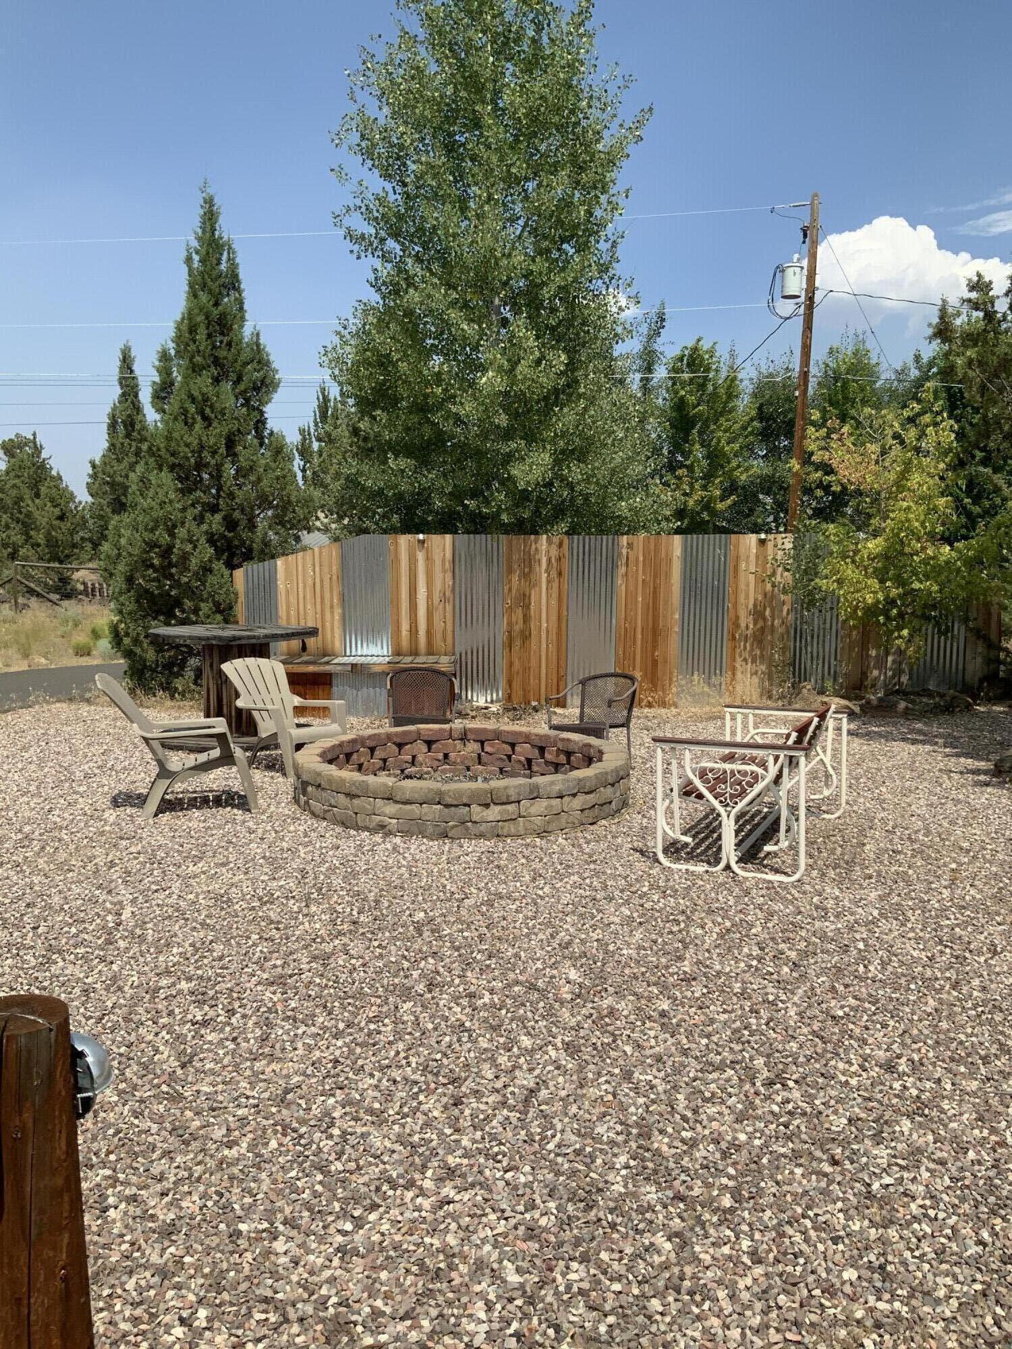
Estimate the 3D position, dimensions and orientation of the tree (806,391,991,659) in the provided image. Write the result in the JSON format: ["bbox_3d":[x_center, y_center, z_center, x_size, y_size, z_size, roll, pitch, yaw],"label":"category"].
[{"bbox_3d":[4.100,-1.359,11.822,1.950,3.120,1.900,0,6,0],"label":"tree"}]

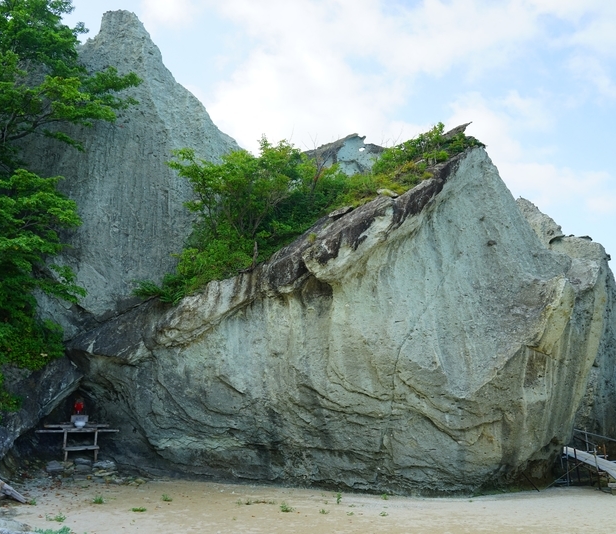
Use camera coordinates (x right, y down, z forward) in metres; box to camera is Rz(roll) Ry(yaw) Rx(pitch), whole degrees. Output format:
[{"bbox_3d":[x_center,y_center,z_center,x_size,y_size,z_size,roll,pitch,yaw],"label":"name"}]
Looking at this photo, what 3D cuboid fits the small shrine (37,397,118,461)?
[{"bbox_3d":[-6.050,4.320,14.250,2.000,1.550,0.950,3,-16,-12],"label":"small shrine"}]

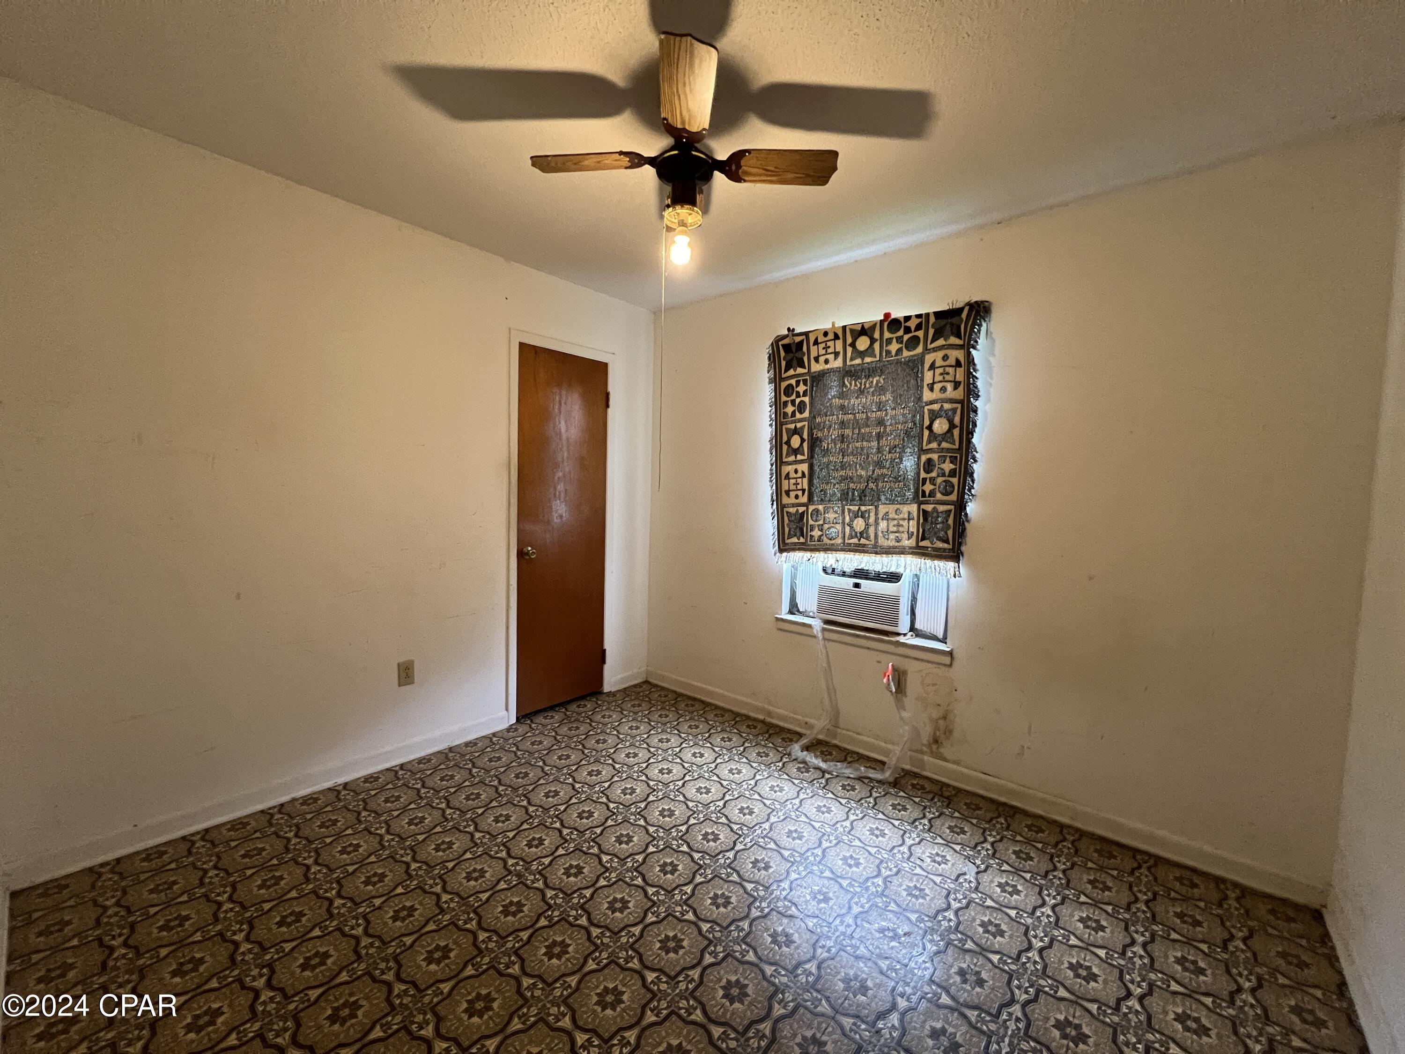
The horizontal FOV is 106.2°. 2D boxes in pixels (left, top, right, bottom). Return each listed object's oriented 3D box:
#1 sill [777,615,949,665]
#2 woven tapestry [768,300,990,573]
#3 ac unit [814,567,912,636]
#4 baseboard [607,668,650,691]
[{"bbox_3d":[0.787,0.559,2.683,0.916,0.083,0.106,4,4,40],"label":"sill"},{"bbox_3d":[0.779,-0.399,2.609,1.052,1.198,0.055,4,4,40],"label":"woven tapestry"},{"bbox_3d":[0.889,0.323,2.757,0.440,0.325,0.393,4,4,40],"label":"ac unit"},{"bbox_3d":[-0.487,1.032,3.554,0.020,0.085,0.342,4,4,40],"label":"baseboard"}]

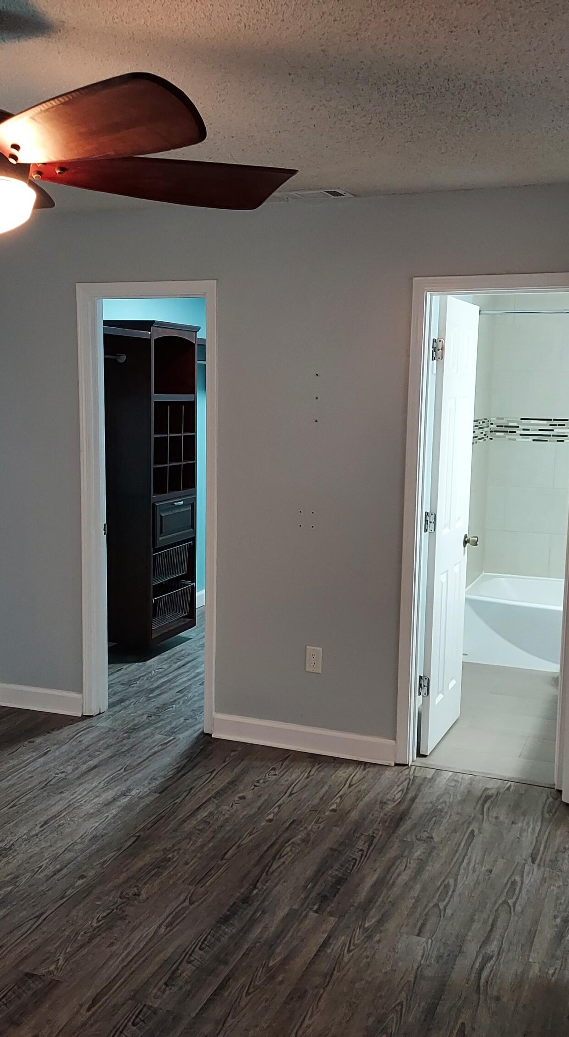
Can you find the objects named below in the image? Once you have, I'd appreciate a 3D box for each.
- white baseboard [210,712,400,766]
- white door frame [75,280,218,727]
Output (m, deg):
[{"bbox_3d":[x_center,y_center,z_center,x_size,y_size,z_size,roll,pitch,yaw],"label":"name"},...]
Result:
[{"bbox_3d":[0.070,1.007,4.383,0.890,0.108,0.018,4,8,22],"label":"white baseboard"},{"bbox_3d":[-0.647,-0.041,4.606,0.745,2.110,0.130,4,8,22],"label":"white door frame"}]

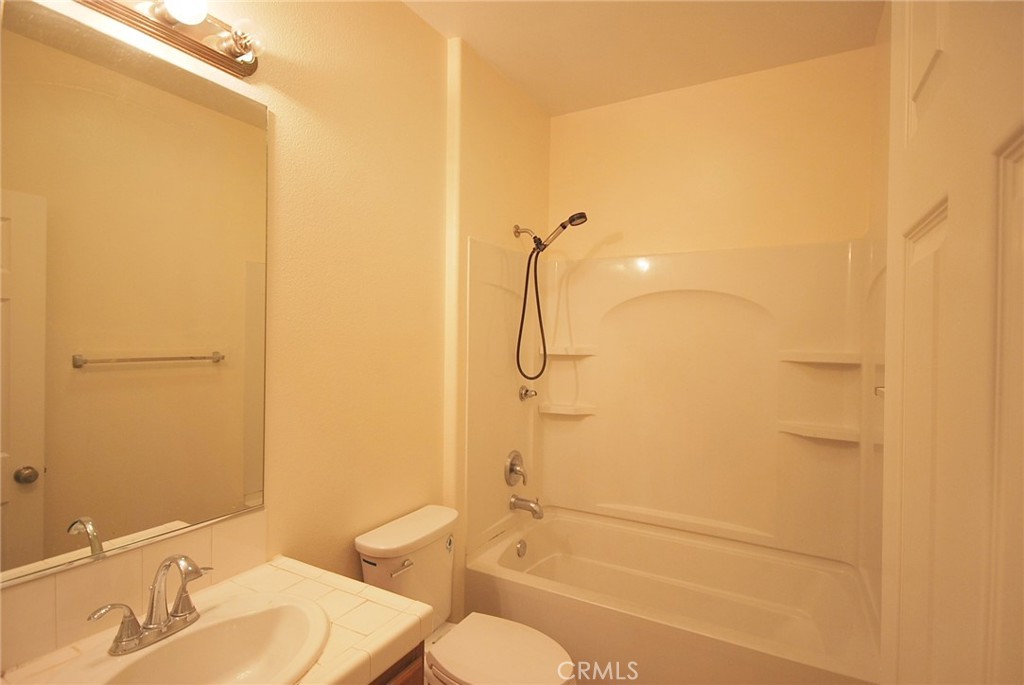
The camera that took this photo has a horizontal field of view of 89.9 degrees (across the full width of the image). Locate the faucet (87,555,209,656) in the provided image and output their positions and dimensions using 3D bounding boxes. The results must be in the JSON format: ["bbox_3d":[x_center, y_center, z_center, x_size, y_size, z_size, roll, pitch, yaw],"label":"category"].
[{"bbox_3d":[-0.688,0.522,1.042,0.178,0.185,0.238,1,0,30],"label":"faucet"}]

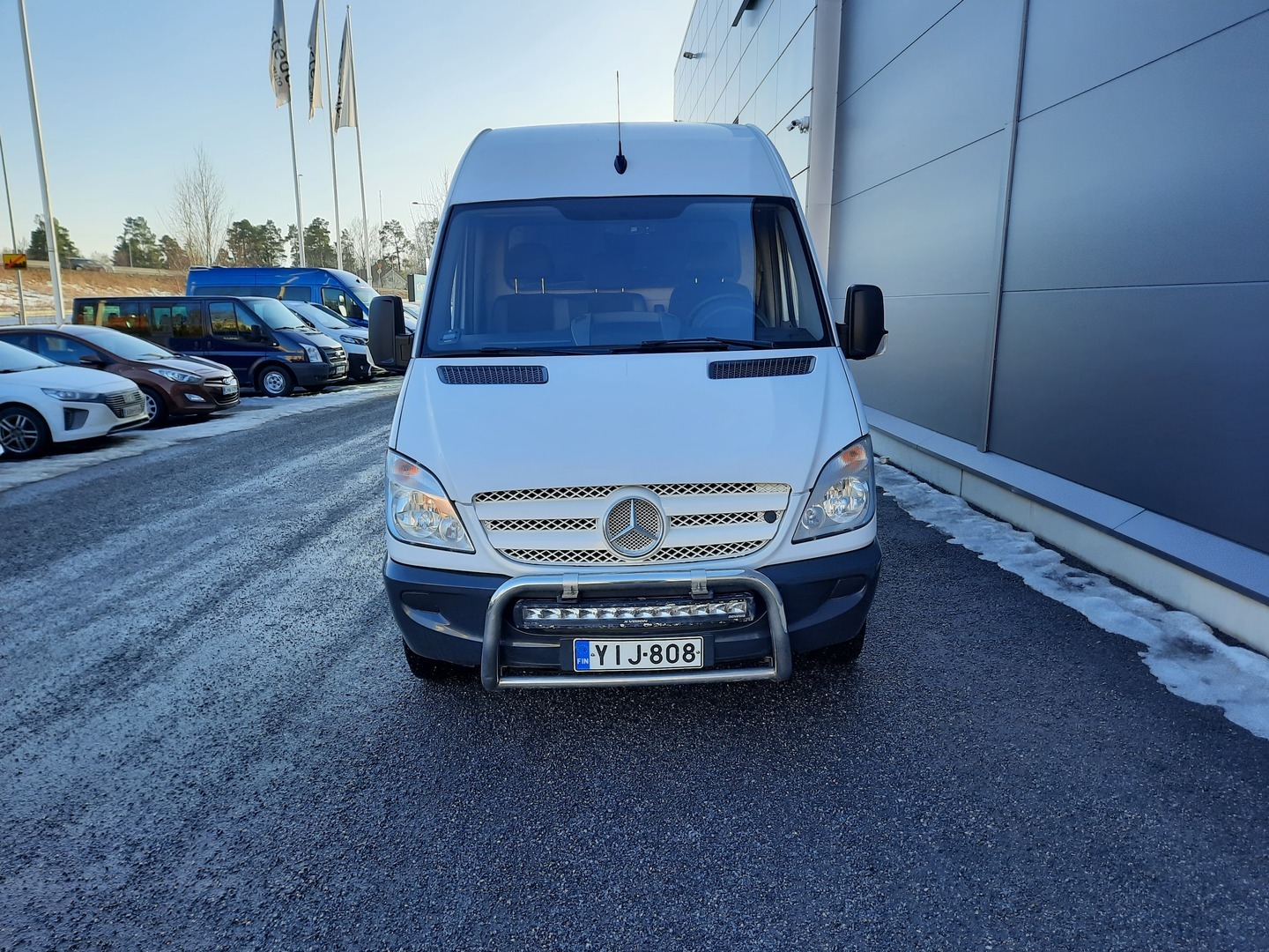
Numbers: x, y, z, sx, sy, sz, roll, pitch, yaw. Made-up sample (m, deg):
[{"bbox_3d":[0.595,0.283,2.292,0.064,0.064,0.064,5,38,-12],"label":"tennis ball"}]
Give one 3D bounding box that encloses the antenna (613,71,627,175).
[{"bbox_3d":[-0.082,-1.809,4.713,0.060,0.530,0.080,-2,-8,-2],"label":"antenna"}]

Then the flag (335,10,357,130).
[{"bbox_3d":[-9.752,-13.746,31.031,0.650,3.900,0.300,-1,10,0],"label":"flag"}]

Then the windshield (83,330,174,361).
[{"bbox_3d":[-7.923,-2.096,14.490,0.750,0.460,1.330,0,10,2],"label":"windshield"}]

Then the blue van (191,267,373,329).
[{"bbox_3d":[-9.030,-4.244,25.153,5.800,2.780,2.020,0,10,2],"label":"blue van"}]

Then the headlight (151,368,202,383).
[{"bbox_3d":[-6.938,-1.525,13.929,0.550,0.200,0.380,0,10,2],"label":"headlight"}]

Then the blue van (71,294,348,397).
[{"bbox_3d":[-8.624,-2.717,18.978,4.920,2.000,2.000,0,10,2],"label":"blue van"}]

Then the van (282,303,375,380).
[{"bbox_3d":[-8.651,-3.132,21.453,4.950,1.920,1.950,0,10,2],"label":"van"}]

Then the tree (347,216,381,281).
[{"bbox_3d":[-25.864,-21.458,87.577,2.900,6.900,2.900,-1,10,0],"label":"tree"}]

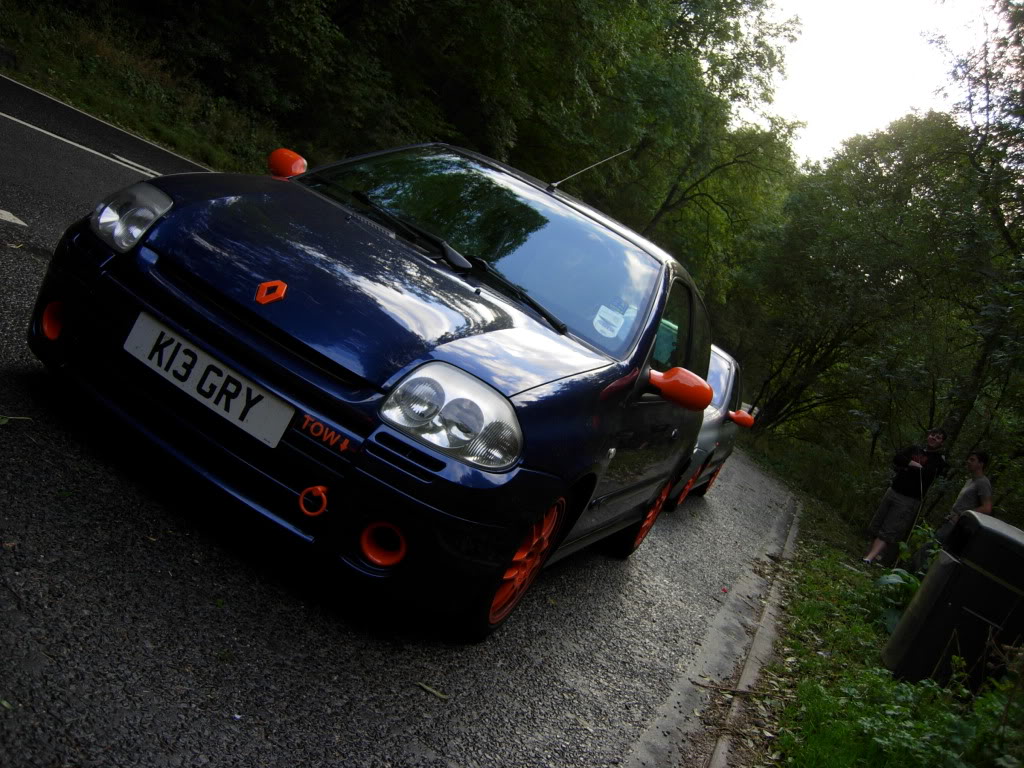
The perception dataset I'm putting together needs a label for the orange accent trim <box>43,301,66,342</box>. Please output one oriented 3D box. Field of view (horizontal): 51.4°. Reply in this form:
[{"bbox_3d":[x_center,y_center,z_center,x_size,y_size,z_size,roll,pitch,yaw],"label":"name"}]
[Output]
[{"bbox_3d":[-1.258,-0.174,2.951,0.110,0.110,0.060,31,5,27],"label":"orange accent trim"}]

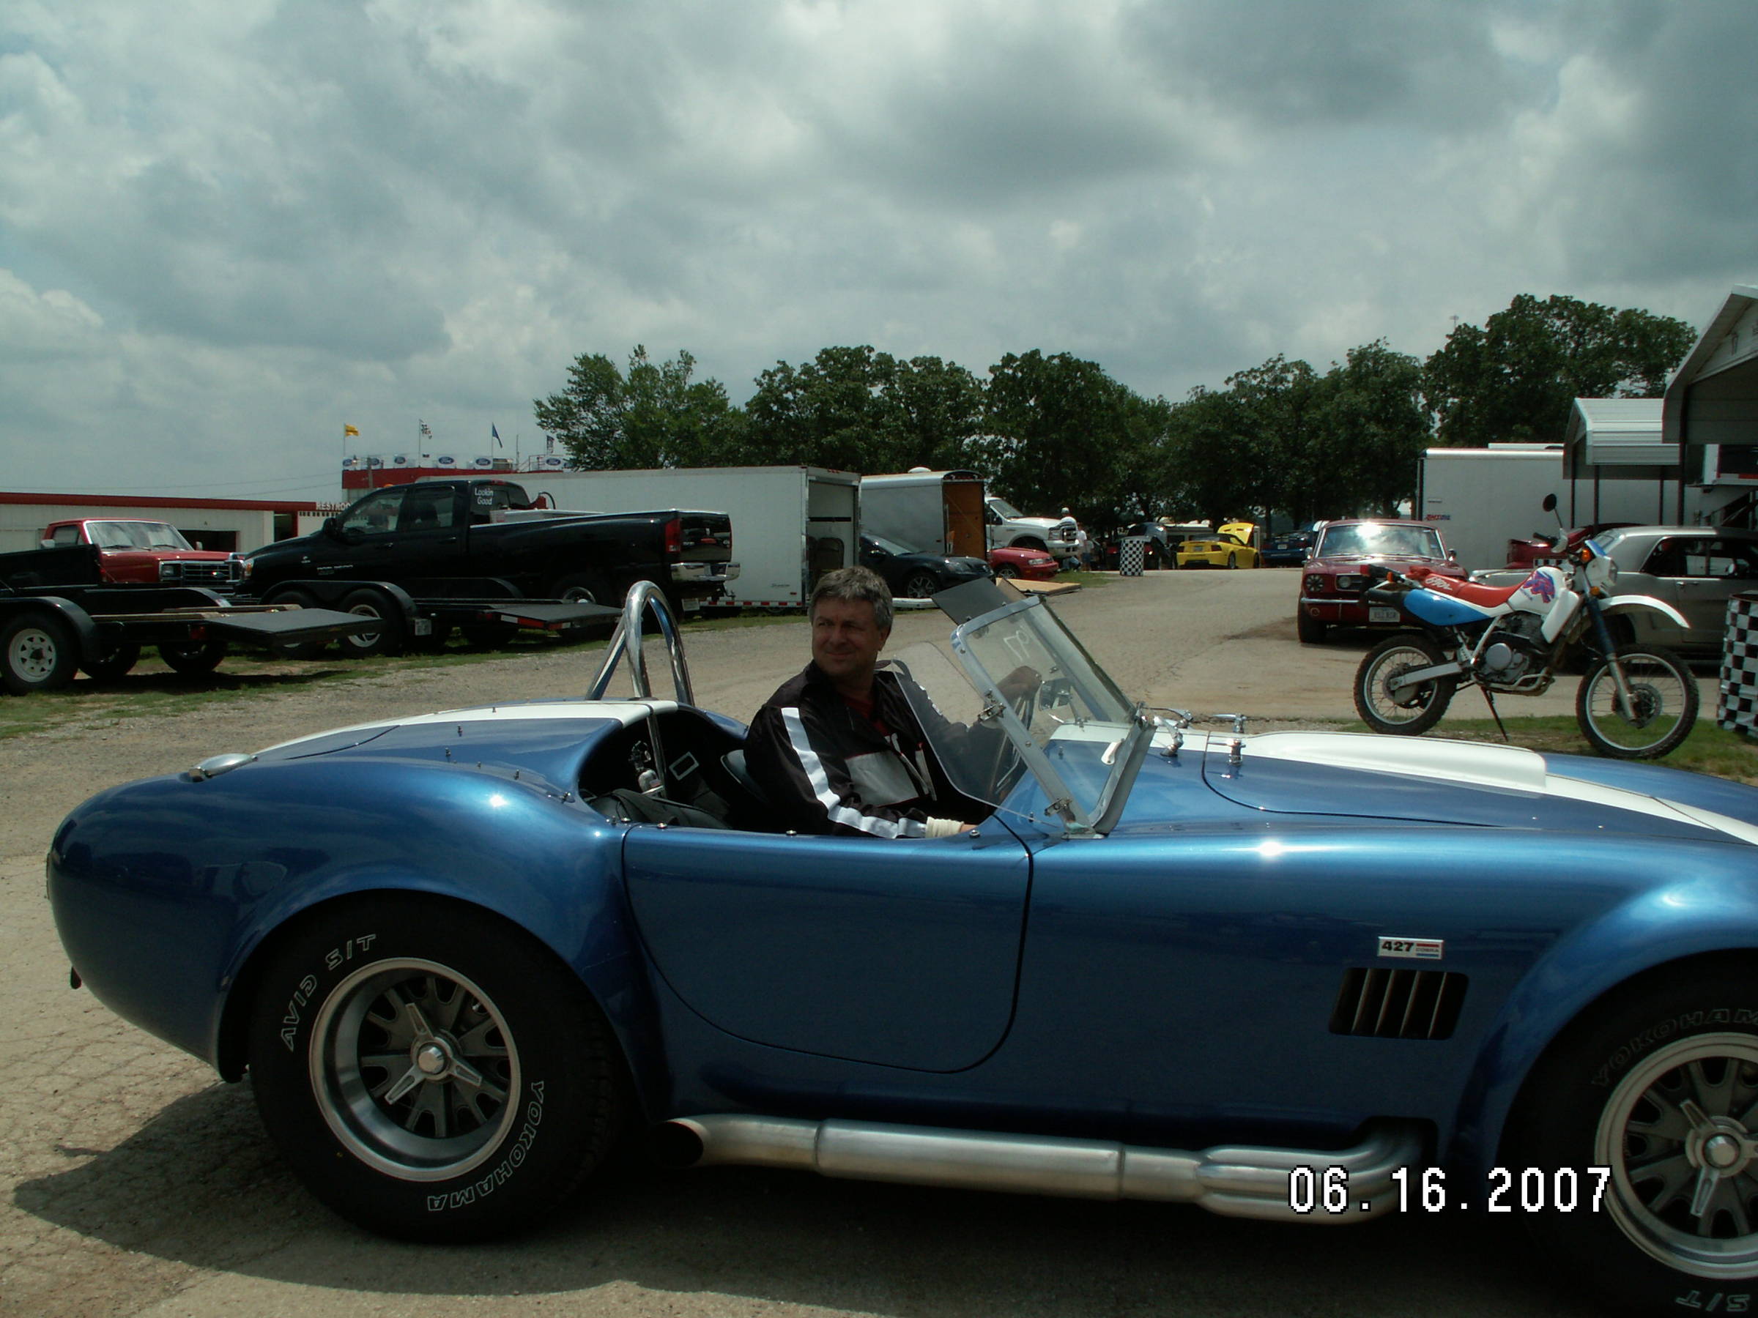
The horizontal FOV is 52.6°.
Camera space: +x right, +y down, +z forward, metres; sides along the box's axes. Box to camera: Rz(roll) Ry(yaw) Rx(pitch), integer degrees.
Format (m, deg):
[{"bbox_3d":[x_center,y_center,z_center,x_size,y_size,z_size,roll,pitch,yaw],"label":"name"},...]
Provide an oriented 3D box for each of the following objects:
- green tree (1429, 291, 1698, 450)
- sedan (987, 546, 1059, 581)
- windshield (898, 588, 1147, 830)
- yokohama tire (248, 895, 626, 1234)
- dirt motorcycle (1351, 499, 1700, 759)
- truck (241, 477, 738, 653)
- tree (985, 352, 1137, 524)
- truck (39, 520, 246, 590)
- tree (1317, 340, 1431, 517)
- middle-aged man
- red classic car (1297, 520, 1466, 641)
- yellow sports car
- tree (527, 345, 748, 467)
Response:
[{"bbox_3d":[23.833,-7.896,62.000,9.500,9.700,9.000,1,4,0],"label":"green tree"},{"bbox_3d":[1.980,-2.506,41.600,4.400,1.340,1.700,3,5,22],"label":"sedan"},{"bbox_3d":[0.326,0.070,3.936,0.500,0.420,1.250,0,5,7],"label":"windshield"},{"bbox_3d":[-0.830,0.745,3.370,0.690,0.690,0.280,2,5,11],"label":"yokohama tire"},{"bbox_3d":[3.940,-0.177,10.980,2.170,1.460,0.830,4,6,39],"label":"dirt motorcycle"},{"bbox_3d":[-5.064,-1.240,22.492,6.300,1.950,2.300,-1,4,16],"label":"truck"},{"bbox_3d":[7.563,-8.664,75.000,6.600,8.693,6.600,0,5,0],"label":"tree"},{"bbox_3d":[-12.130,-1.310,27.870,5.150,1.780,1.980,3,5,30],"label":"truck"},{"bbox_3d":[21.170,-9.043,76.000,5.200,9.102,5.200,0,5,0],"label":"tree"},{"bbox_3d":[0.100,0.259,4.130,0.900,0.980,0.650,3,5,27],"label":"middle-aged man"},{"bbox_3d":[5.773,-0.985,20.382,1.750,1.300,4.600,1,5,15],"label":"red classic car"},{"bbox_3d":[12.643,-4.062,65.937,1.860,1.480,4.650,3,6,31],"label":"yellow sports car"},{"bbox_3d":[-8.408,-7.377,62.000,7.600,7.800,7.200,1,4,0],"label":"tree"}]

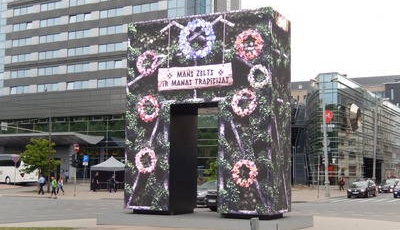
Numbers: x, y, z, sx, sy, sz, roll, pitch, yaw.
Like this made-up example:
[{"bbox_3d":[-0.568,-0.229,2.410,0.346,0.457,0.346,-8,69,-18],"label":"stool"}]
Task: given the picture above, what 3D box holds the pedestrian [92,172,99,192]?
[{"bbox_3d":[-9.637,6.215,54.500,0.420,1.770,0.520,-4,-7,41],"label":"pedestrian"}]

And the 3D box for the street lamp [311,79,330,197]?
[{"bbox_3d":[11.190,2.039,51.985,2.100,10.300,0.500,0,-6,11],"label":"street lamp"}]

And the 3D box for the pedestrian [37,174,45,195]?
[{"bbox_3d":[-13.852,6.117,51.500,0.500,1.750,0.550,-3,-7,37],"label":"pedestrian"}]

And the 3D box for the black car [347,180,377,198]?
[{"bbox_3d":[13.902,6.305,50.447,1.800,1.490,4.400,-2,-6,27],"label":"black car"}]

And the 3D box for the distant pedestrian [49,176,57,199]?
[{"bbox_3d":[-11.240,5.574,45.000,0.500,1.700,0.500,3,-6,-23],"label":"distant pedestrian"}]

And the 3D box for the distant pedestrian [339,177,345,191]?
[{"bbox_3d":[18.609,9.087,77.500,0.550,1.740,0.420,-1,-6,17],"label":"distant pedestrian"}]

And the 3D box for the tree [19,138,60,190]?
[{"bbox_3d":[-15.009,4.686,55.738,3.750,5.050,3.700,1,-5,0],"label":"tree"}]

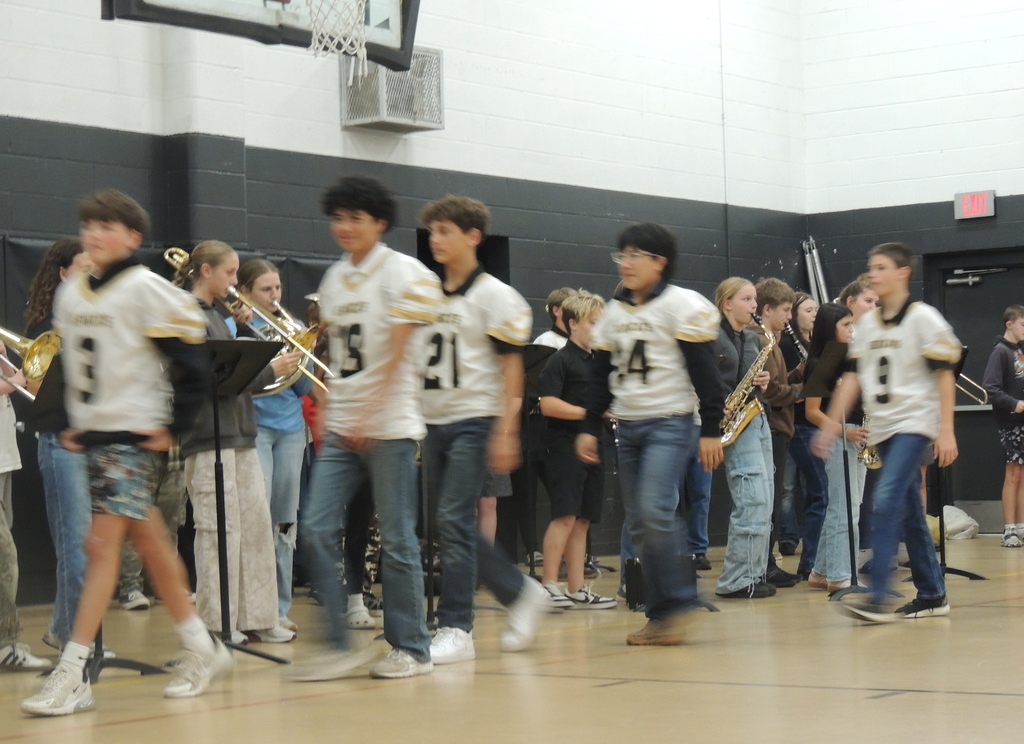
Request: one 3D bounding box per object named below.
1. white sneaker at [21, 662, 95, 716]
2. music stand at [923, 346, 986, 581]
[{"bbox_3d":[-1.410,0.981,7.791,0.100,0.135,0.265,-3,-2,37],"label":"white sneaker"},{"bbox_3d":[2.283,0.487,13.442,0.460,1.270,0.500,-3,-2,36],"label":"music stand"}]

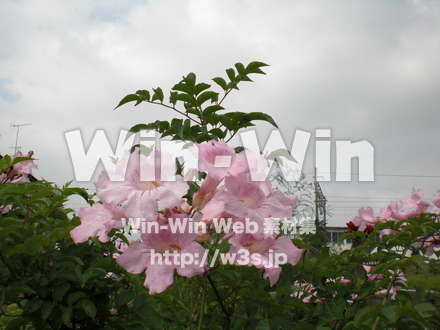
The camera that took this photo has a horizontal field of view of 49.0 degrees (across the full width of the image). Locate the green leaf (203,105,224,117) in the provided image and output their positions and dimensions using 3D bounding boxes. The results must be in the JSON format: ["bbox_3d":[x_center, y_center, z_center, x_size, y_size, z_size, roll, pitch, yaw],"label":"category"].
[{"bbox_3d":[-0.007,-0.062,0.550,0.024,0.008,0.013,-23,-34,8],"label":"green leaf"}]

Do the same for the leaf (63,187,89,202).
[{"bbox_3d":[-0.233,0.049,0.780,0.042,0.012,0.021,18,25,24],"label":"leaf"}]

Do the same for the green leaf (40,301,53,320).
[{"bbox_3d":[-0.244,0.205,0.680,0.015,0.030,0.009,15,-14,4],"label":"green leaf"}]

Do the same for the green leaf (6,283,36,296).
[{"bbox_3d":[-0.309,0.193,0.750,0.046,0.009,0.021,9,33,21],"label":"green leaf"}]

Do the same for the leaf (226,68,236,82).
[{"bbox_3d":[0.012,-0.093,0.500,0.009,0.015,0.007,-15,-8,-2],"label":"leaf"}]

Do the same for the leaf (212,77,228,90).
[{"bbox_3d":[0.001,-0.084,0.500,0.019,0.010,0.010,26,5,-4],"label":"leaf"}]

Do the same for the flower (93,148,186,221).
[{"bbox_3d":[-0.065,0.018,0.420,0.080,0.054,0.042,-1,-27,6],"label":"flower"}]

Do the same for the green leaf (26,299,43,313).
[{"bbox_3d":[-0.300,0.227,0.780,0.019,0.030,0.006,26,-36,37],"label":"green leaf"}]

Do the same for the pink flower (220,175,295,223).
[{"bbox_3d":[0.033,0.033,0.450,0.070,0.042,0.037,2,-27,-13],"label":"pink flower"}]

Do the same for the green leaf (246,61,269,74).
[{"bbox_3d":[0.043,-0.111,0.550,0.026,0.008,0.014,-20,-34,9],"label":"green leaf"}]

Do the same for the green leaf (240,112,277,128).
[{"bbox_3d":[0.039,-0.044,0.480,0.038,0.013,0.015,9,6,6],"label":"green leaf"}]

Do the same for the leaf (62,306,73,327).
[{"bbox_3d":[-0.227,0.226,0.720,0.014,0.029,0.008,-1,-22,19],"label":"leaf"}]

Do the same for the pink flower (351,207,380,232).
[{"bbox_3d":[0.348,0.130,1.150,0.055,0.057,0.058,6,-3,41],"label":"pink flower"}]

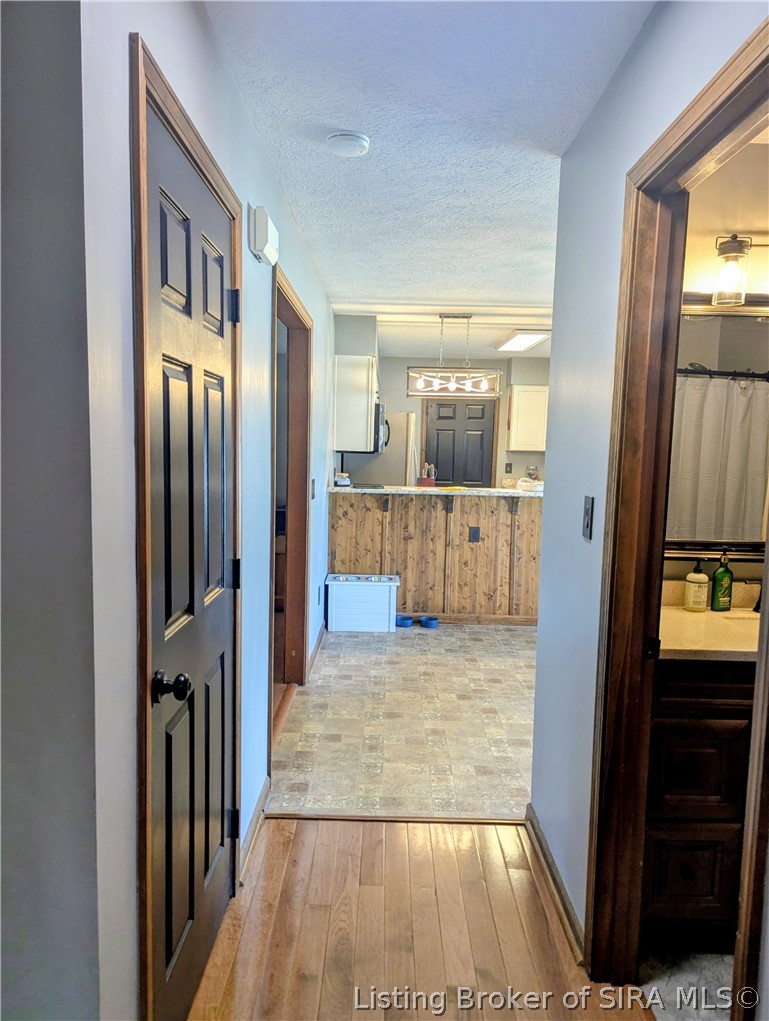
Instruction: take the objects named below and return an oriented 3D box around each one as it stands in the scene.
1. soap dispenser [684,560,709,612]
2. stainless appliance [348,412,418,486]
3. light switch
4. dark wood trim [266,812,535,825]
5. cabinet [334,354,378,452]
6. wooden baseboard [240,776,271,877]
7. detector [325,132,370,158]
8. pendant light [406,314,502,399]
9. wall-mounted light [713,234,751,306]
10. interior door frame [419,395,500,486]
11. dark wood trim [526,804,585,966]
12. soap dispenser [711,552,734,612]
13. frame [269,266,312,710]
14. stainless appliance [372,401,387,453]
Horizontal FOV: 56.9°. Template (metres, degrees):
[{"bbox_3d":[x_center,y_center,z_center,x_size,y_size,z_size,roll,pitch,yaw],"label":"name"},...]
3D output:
[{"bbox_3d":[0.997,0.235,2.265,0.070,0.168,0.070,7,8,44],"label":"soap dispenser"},{"bbox_3d":[-0.040,-0.162,7.481,0.730,1.700,0.740,1,6,0],"label":"stainless appliance"},{"bbox_3d":[0.592,0.021,2.056,0.014,0.119,0.076,1,6,0],"label":"light switch"},{"bbox_3d":[0.044,1.177,2.709,1.000,0.015,0.033,1,6,0],"label":"dark wood trim"},{"bbox_3d":[-0.244,-0.901,6.042,0.325,0.780,0.400,1,6,0],"label":"cabinet"},{"bbox_3d":[-0.469,1.145,2.619,0.024,0.072,0.620,1,6,0],"label":"wooden baseboard"},{"bbox_3d":[-0.120,-1.235,2.400,0.142,0.042,0.142,1,6,0],"label":"detector"},{"bbox_3d":[0.560,-1.243,5.743,0.750,0.660,0.230,1,6,0],"label":"pendant light"},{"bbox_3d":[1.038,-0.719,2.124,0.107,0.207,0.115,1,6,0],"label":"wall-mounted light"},{"bbox_3d":[0.923,-0.476,8.822,0.950,2.100,0.140,1,6,0],"label":"interior door frame"},{"bbox_3d":[0.553,1.196,2.356,0.024,0.074,0.760,1,6,0],"label":"dark wood trim"},{"bbox_3d":[1.097,0.227,2.301,0.066,0.205,0.063,5,7,35],"label":"soap dispenser"},{"bbox_3d":[-0.508,0.022,3.512,0.140,2.100,1.300,1,6,0],"label":"frame"},{"bbox_3d":[-0.204,-0.731,6.359,0.410,0.420,0.760,1,6,0],"label":"stainless appliance"}]

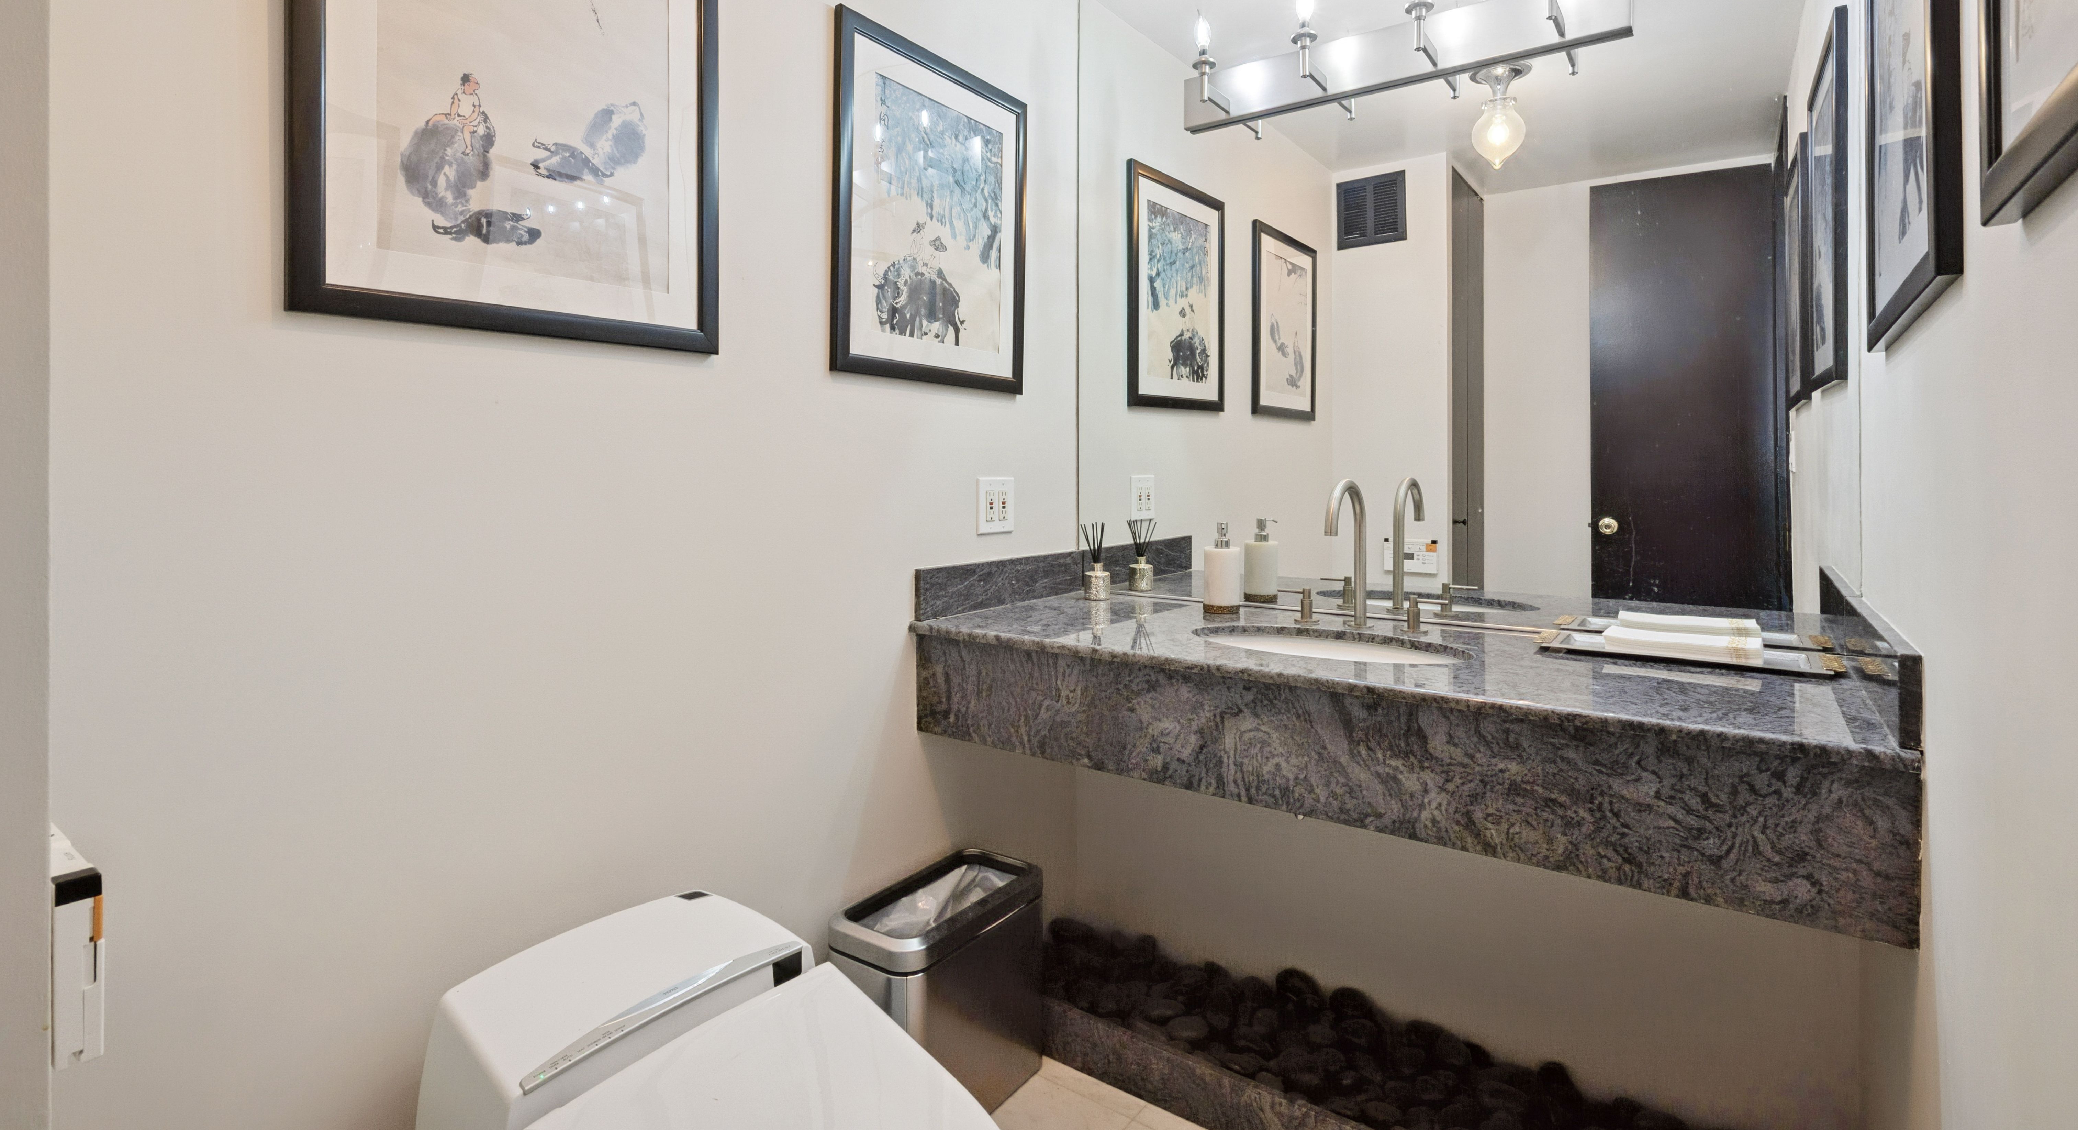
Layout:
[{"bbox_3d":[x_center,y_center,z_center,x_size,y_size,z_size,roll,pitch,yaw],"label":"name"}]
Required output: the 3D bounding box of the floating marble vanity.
[{"bbox_3d":[0.513,0.194,1.646,1.469,0.320,0.589,4,6,36],"label":"floating marble vanity"}]

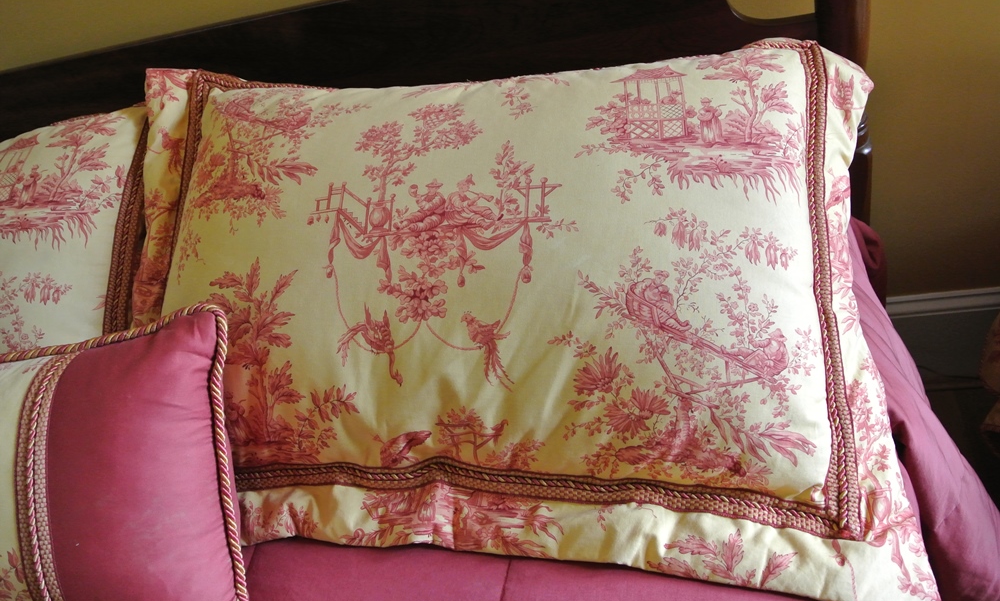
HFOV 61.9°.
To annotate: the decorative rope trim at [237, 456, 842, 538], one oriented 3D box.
[{"bbox_3d":[-0.014,0.185,0.805,0.650,0.050,0.035,1,3,12],"label":"decorative rope trim"}]

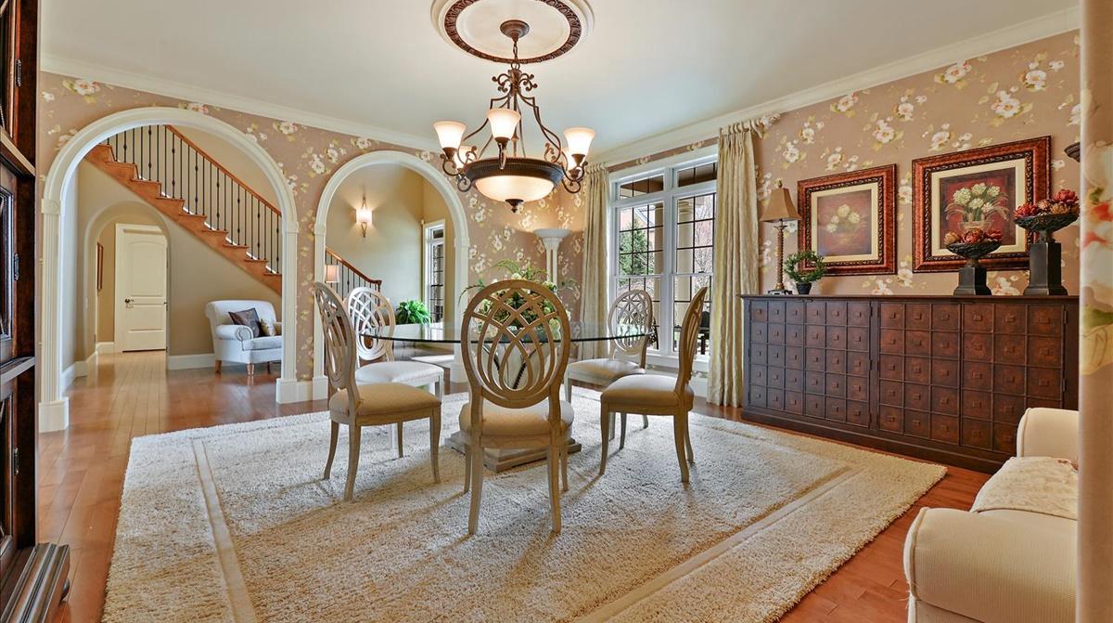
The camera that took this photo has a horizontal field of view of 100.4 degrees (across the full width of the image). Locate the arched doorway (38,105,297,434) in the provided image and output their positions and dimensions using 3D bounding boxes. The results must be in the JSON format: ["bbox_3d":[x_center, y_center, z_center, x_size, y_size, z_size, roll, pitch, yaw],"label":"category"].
[{"bbox_3d":[-3.080,-0.400,3.860,1.630,2.500,0.200,-1,2,-38],"label":"arched doorway"}]

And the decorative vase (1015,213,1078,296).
[{"bbox_3d":[2.760,-0.318,2.610,0.255,0.460,0.255,-1,1,-39],"label":"decorative vase"}]

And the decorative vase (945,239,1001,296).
[{"bbox_3d":[2.586,-0.270,2.878,0.260,0.345,0.260,-1,2,-41],"label":"decorative vase"}]

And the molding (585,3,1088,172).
[{"bbox_3d":[1.530,-1.748,4.317,0.115,0.115,4.400,-1,2,-41],"label":"molding"}]

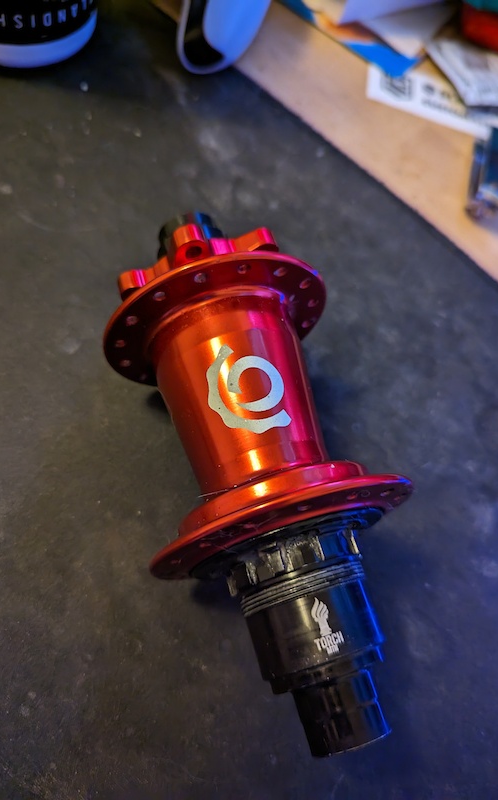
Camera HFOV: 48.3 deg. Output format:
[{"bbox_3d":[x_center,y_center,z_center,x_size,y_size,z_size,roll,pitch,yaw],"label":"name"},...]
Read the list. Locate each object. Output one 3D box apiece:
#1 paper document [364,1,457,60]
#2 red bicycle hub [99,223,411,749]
[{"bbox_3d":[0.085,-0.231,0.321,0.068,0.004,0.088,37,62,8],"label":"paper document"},{"bbox_3d":[0.002,0.011,0.151,0.067,0.067,0.148,-12,66,-14],"label":"red bicycle hub"}]

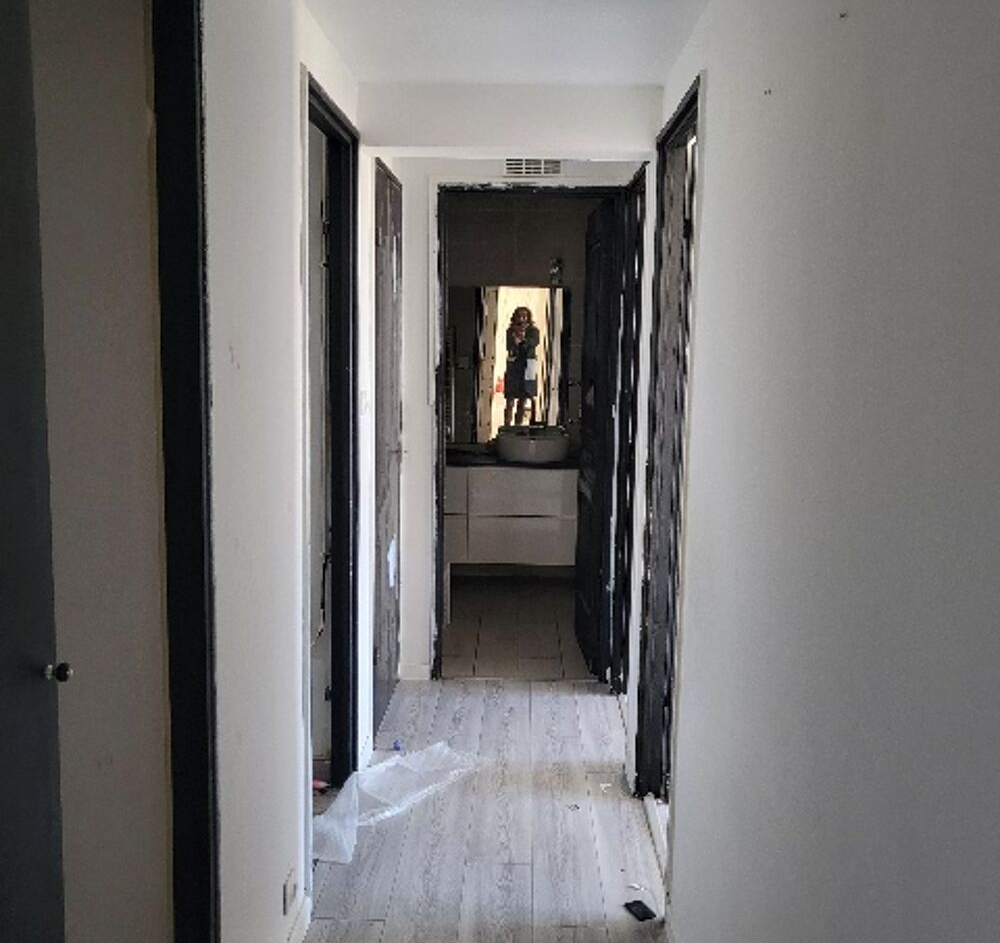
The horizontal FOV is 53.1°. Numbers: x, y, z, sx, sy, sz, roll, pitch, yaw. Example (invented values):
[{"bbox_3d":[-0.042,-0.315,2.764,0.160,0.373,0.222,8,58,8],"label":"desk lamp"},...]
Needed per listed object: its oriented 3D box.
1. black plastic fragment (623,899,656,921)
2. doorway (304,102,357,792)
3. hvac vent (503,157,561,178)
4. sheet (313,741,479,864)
[{"bbox_3d":[0.363,1.130,2.571,0.047,0.014,0.078,-2,9,-23],"label":"black plastic fragment"},{"bbox_3d":[-0.493,0.050,2.816,0.089,2.050,0.799,1,8,1],"label":"doorway"},{"bbox_3d":[0.128,-1.194,3.942,0.243,0.085,0.020,1,8,1],"label":"hvac vent"},{"bbox_3d":[-0.362,0.993,3.161,0.310,0.090,0.840,5,9,26],"label":"sheet"}]

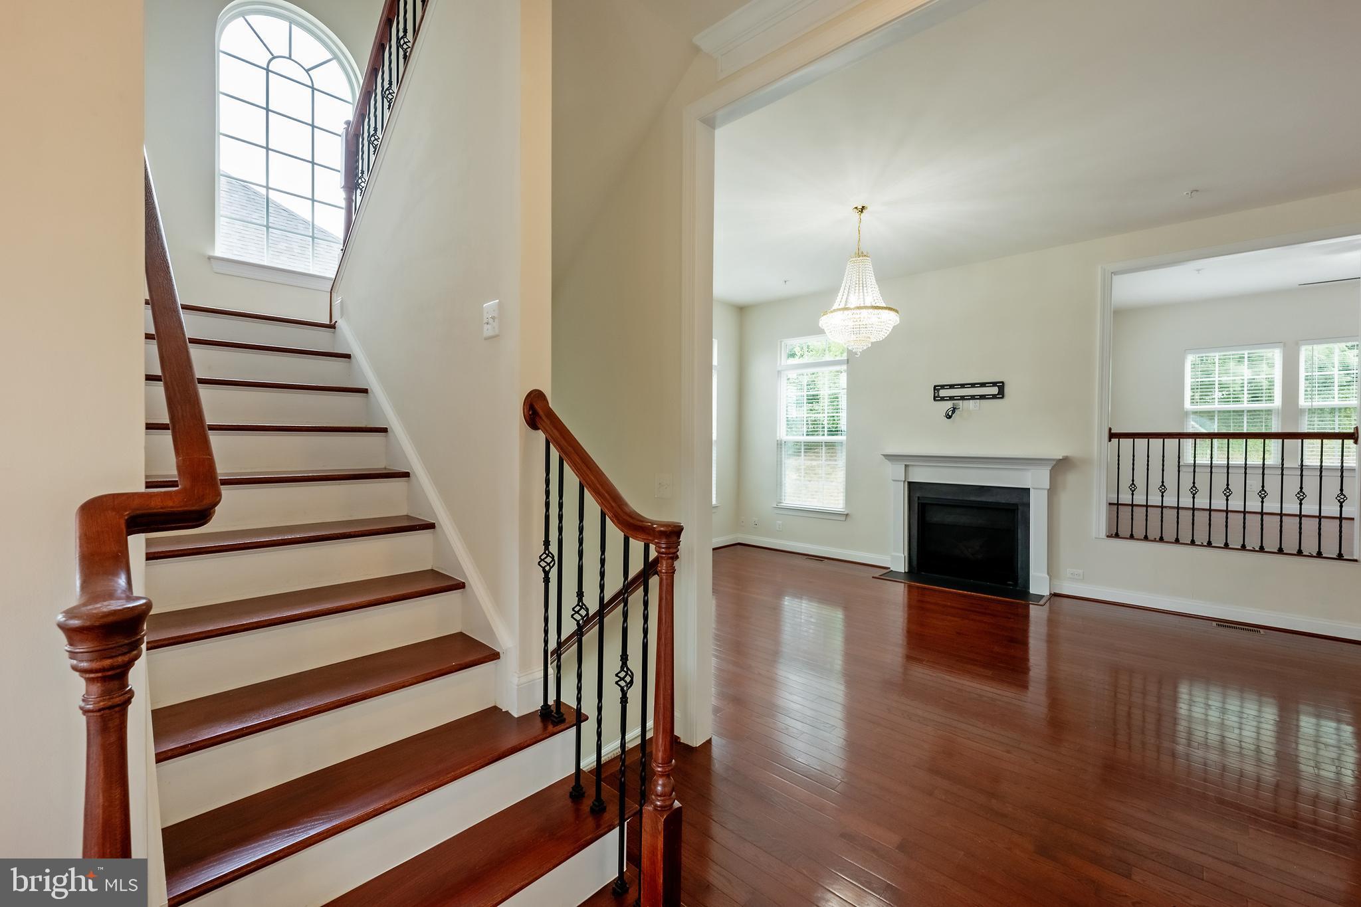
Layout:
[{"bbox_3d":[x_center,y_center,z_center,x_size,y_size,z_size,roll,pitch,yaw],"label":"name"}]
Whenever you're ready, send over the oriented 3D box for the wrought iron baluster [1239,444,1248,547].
[{"bbox_3d":[4.647,0.337,4.358,0.030,0.901,0.030,2,2,43],"label":"wrought iron baluster"}]

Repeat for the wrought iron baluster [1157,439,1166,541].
[{"bbox_3d":[4.280,0.322,4.697,0.050,0.898,0.050,2,2,43],"label":"wrought iron baluster"}]

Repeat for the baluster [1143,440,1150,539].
[{"bbox_3d":[4.206,0.321,4.766,0.030,0.904,0.030,2,2,43],"label":"baluster"}]

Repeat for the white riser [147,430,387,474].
[{"bbox_3d":[-1.648,-0.007,2.167,0.020,0.163,0.815,1,1,42],"label":"white riser"}]

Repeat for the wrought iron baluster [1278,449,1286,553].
[{"bbox_3d":[4.797,0.340,4.220,0.030,0.900,0.030,2,2,43],"label":"wrought iron baluster"}]

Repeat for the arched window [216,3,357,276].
[{"bbox_3d":[-2.727,-2.183,3.726,0.100,1.823,0.811,2,2,43],"label":"arched window"}]

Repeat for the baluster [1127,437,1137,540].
[{"bbox_3d":[4.011,0.315,4.690,0.046,0.877,0.046,2,1,42],"label":"baluster"}]

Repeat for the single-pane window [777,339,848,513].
[{"bbox_3d":[1.689,-0.389,6.795,0.977,2.220,0.100,2,1,42],"label":"single-pane window"}]

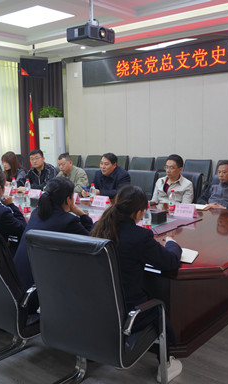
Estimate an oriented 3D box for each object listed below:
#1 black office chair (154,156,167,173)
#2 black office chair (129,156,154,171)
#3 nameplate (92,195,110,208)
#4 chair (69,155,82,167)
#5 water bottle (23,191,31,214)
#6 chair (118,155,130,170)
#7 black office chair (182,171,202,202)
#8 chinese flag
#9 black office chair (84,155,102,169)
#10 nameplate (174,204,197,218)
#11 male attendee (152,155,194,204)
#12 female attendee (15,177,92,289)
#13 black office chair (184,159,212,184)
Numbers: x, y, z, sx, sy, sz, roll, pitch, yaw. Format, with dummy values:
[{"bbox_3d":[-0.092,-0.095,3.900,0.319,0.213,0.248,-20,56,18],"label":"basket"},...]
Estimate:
[{"bbox_3d":[0.883,-0.101,7.890,0.600,1.011,0.680,5,10,39],"label":"black office chair"},{"bbox_3d":[0.447,-0.154,8.379,0.600,1.060,0.660,5,10,39],"label":"black office chair"},{"bbox_3d":[-0.133,0.108,4.537,0.200,0.090,0.080,6,11,40],"label":"nameplate"},{"bbox_3d":[-1.050,-0.293,9.589,0.600,1.060,0.660,5,10,39],"label":"chair"},{"bbox_3d":[-0.816,0.117,4.043,0.066,0.235,0.066,-1,8,0],"label":"water bottle"},{"bbox_3d":[-0.040,-0.189,8.654,0.600,1.011,0.680,5,10,39],"label":"chair"},{"bbox_3d":[0.722,0.296,5.142,0.630,1.010,0.570,-9,11,-42],"label":"black office chair"},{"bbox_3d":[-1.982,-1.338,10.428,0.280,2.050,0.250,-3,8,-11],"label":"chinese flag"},{"bbox_3d":[-0.575,-0.224,8.964,0.570,1.000,0.630,6,11,40],"label":"black office chair"},{"bbox_3d":[0.681,0.174,4.035,0.070,0.095,0.220,-8,10,-39],"label":"nameplate"},{"bbox_3d":[0.602,0.203,4.925,0.560,1.260,0.820,7,11,43],"label":"male attendee"},{"bbox_3d":[-0.367,0.519,2.915,0.520,1.216,0.760,5,10,39],"label":"female attendee"},{"bbox_3d":[1.324,-0.022,7.319,0.570,1.000,0.630,6,11,40],"label":"black office chair"}]

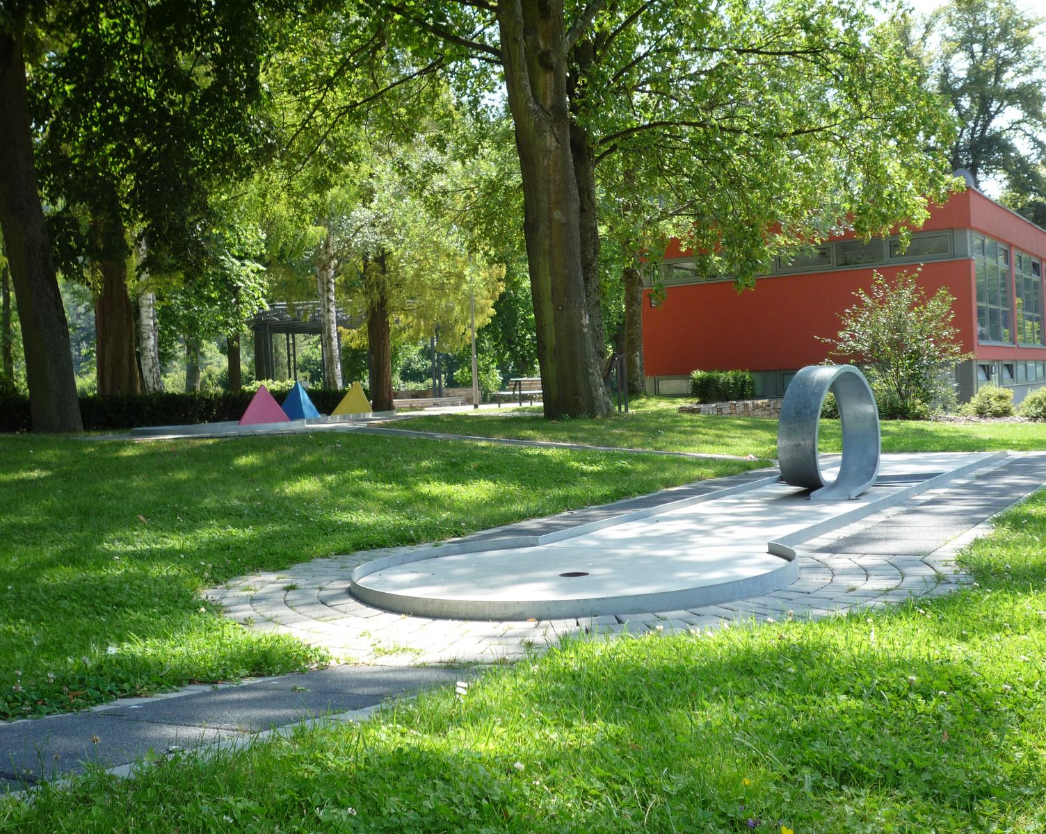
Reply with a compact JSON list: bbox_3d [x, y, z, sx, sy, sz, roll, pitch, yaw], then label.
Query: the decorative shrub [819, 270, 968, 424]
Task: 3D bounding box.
[{"bbox_3d":[7.463,-1.430,25.000,2.900,2.920,2.600,-2,1,17],"label":"decorative shrub"}]

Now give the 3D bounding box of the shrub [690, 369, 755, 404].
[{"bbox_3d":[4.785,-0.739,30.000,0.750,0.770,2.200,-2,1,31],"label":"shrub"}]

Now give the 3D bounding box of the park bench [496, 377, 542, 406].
[{"bbox_3d":[-0.130,-0.677,35.500,0.620,0.790,1.950,-2,1,31],"label":"park bench"}]

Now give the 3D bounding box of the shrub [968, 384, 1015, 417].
[{"bbox_3d":[8.596,-0.303,23.000,0.890,0.610,0.820,-2,1,21],"label":"shrub"}]

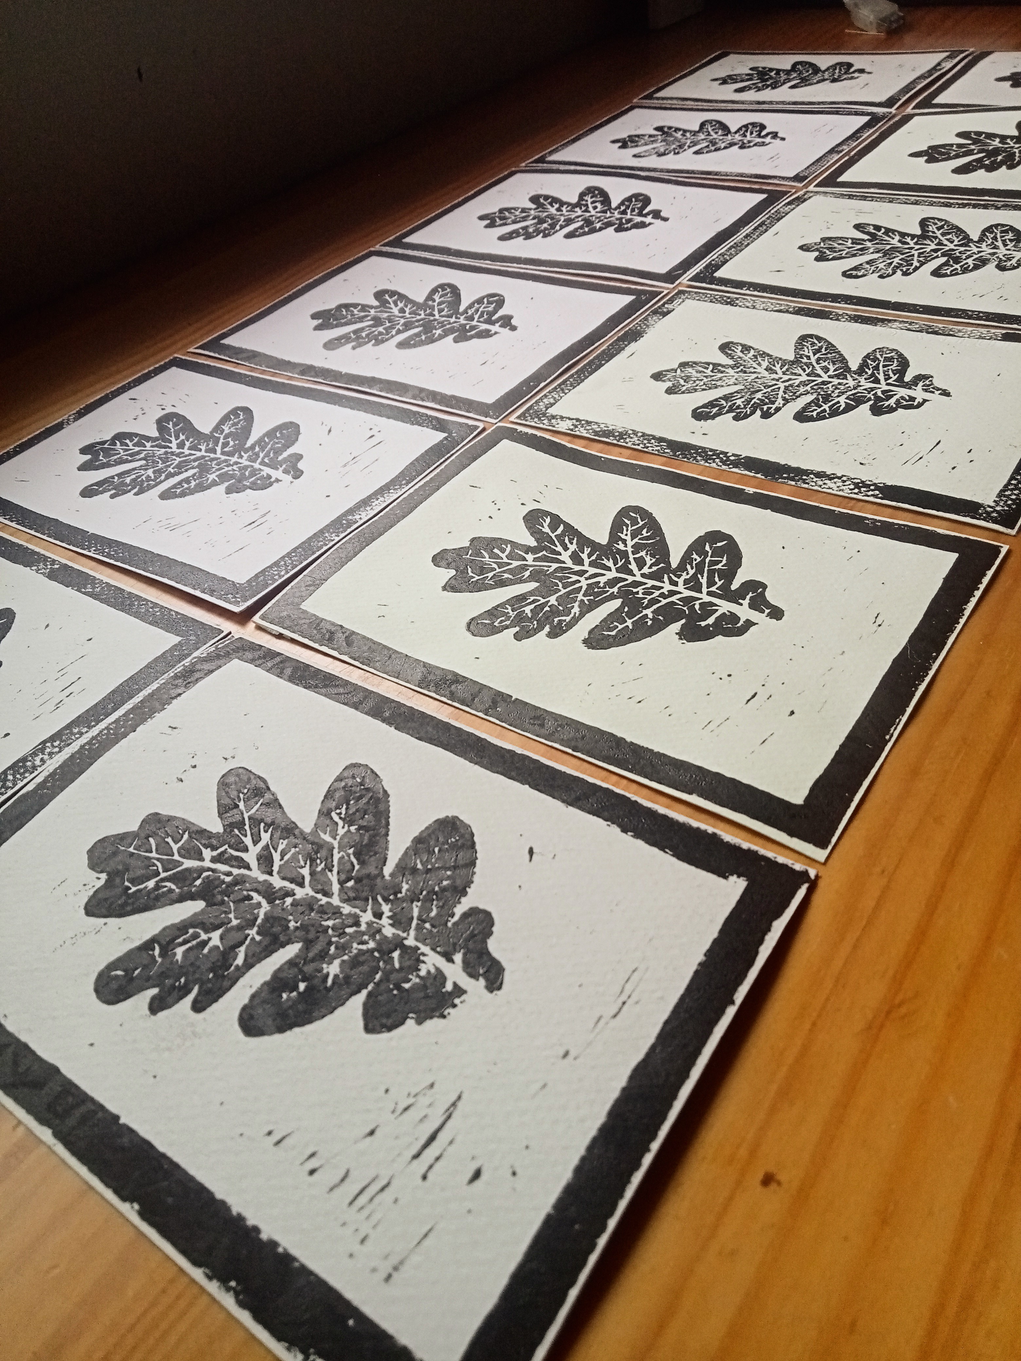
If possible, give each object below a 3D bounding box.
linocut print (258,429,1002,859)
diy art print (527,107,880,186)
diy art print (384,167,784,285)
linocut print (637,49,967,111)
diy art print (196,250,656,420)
[{"bbox_3d":[0.037,-0.033,0.373,0.208,0.005,0.150,20,48,31],"label":"linocut print"},{"bbox_3d":[0.134,-0.370,0.749,0.208,0.005,0.150,21,49,31],"label":"diy art print"},{"bbox_3d":[0.043,-0.279,0.661,0.208,0.005,0.150,21,49,31],"label":"diy art print"},{"bbox_3d":[0.222,-0.463,0.841,0.208,0.005,0.150,21,49,31],"label":"linocut print"},{"bbox_3d":[-0.045,-0.188,0.572,0.208,0.005,0.150,21,49,32],"label":"diy art print"}]

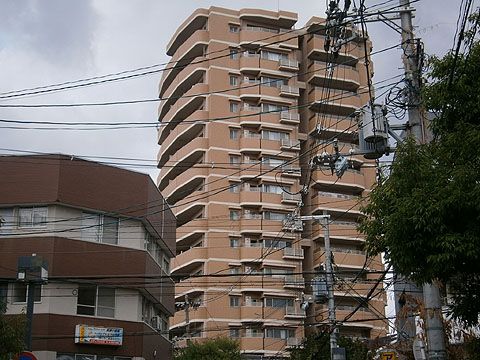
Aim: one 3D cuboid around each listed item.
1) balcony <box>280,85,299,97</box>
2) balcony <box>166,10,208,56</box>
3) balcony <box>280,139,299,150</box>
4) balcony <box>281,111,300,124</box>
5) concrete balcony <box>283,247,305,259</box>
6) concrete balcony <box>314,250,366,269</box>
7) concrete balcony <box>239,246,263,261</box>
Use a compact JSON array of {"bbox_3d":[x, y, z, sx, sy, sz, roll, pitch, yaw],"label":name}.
[{"bbox_3d":[5.229,-9.403,88.179,2.128,1.138,0.742,6,-17,-23],"label":"balcony"},{"bbox_3d":[-6.020,-16.539,94.364,2.079,0.891,11.284,6,-17,-23],"label":"balcony"},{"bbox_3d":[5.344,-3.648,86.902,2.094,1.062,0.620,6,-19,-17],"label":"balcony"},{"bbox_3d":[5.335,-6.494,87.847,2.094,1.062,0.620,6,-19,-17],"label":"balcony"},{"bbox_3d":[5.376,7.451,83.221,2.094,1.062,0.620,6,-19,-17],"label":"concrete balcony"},{"bbox_3d":[10.491,8.213,84.434,5.664,1.962,1.740,6,-19,-17],"label":"concrete balcony"},{"bbox_3d":[1.229,7.530,82.992,2.178,1.534,1.386,4,-16,-15],"label":"concrete balcony"}]

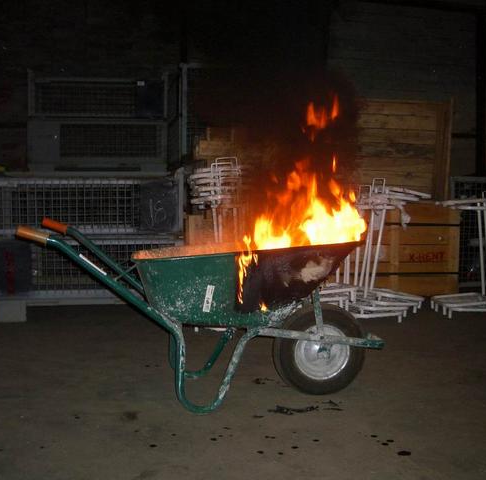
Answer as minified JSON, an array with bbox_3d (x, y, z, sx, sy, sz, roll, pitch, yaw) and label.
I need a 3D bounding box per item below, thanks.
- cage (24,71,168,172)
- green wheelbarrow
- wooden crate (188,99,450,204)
[{"bbox_3d":[-1.322,-1.032,6.185,1.240,0.970,0.835,0,3,-3],"label":"cage"},{"bbox_3d":[-0.157,0.269,2.546,1.370,0.660,0.630,0,3,-5],"label":"green wheelbarrow"},{"bbox_3d":[0.610,-0.764,5.700,2.150,0.850,0.900,-1,3,-12],"label":"wooden crate"}]

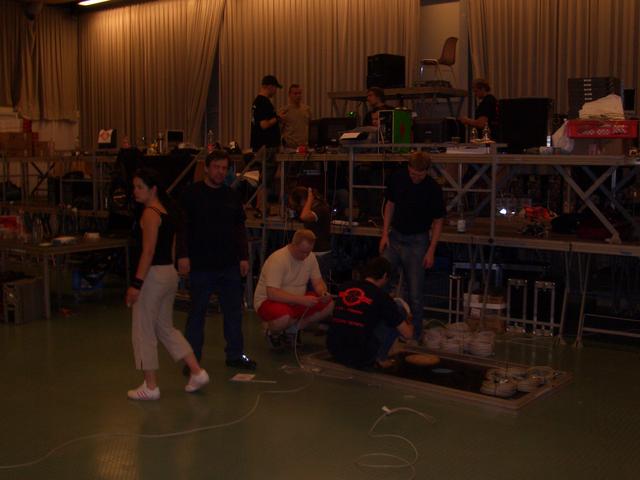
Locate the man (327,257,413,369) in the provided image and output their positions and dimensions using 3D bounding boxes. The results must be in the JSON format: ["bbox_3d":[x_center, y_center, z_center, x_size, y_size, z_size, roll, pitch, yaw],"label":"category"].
[{"bbox_3d":[0.415,0.583,6.606,0.600,0.920,0.720,5,7,40],"label":"man"}]

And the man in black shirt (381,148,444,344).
[{"bbox_3d":[0.889,0.087,7.261,0.600,1.770,0.420,2,6,11],"label":"man in black shirt"}]

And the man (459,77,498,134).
[{"bbox_3d":[2.019,-1.172,9.731,0.500,1.750,0.500,-2,6,-21],"label":"man"}]

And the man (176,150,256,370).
[{"bbox_3d":[-0.861,0.168,6.215,0.620,1.780,0.380,0,6,-9],"label":"man"}]

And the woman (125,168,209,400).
[{"bbox_3d":[-1.113,0.307,5.486,0.600,1.640,0.480,0,6,-3],"label":"woman"}]

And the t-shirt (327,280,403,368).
[{"bbox_3d":[0.364,0.682,6.515,0.550,0.680,0.420,5,7,40],"label":"t-shirt"}]

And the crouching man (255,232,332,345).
[{"bbox_3d":[-0.234,0.449,7.106,0.750,1.040,0.600,5,7,41],"label":"crouching man"}]

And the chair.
[{"bbox_3d":[1.680,-2.445,10.613,0.520,0.800,0.480,4,6,30],"label":"chair"}]

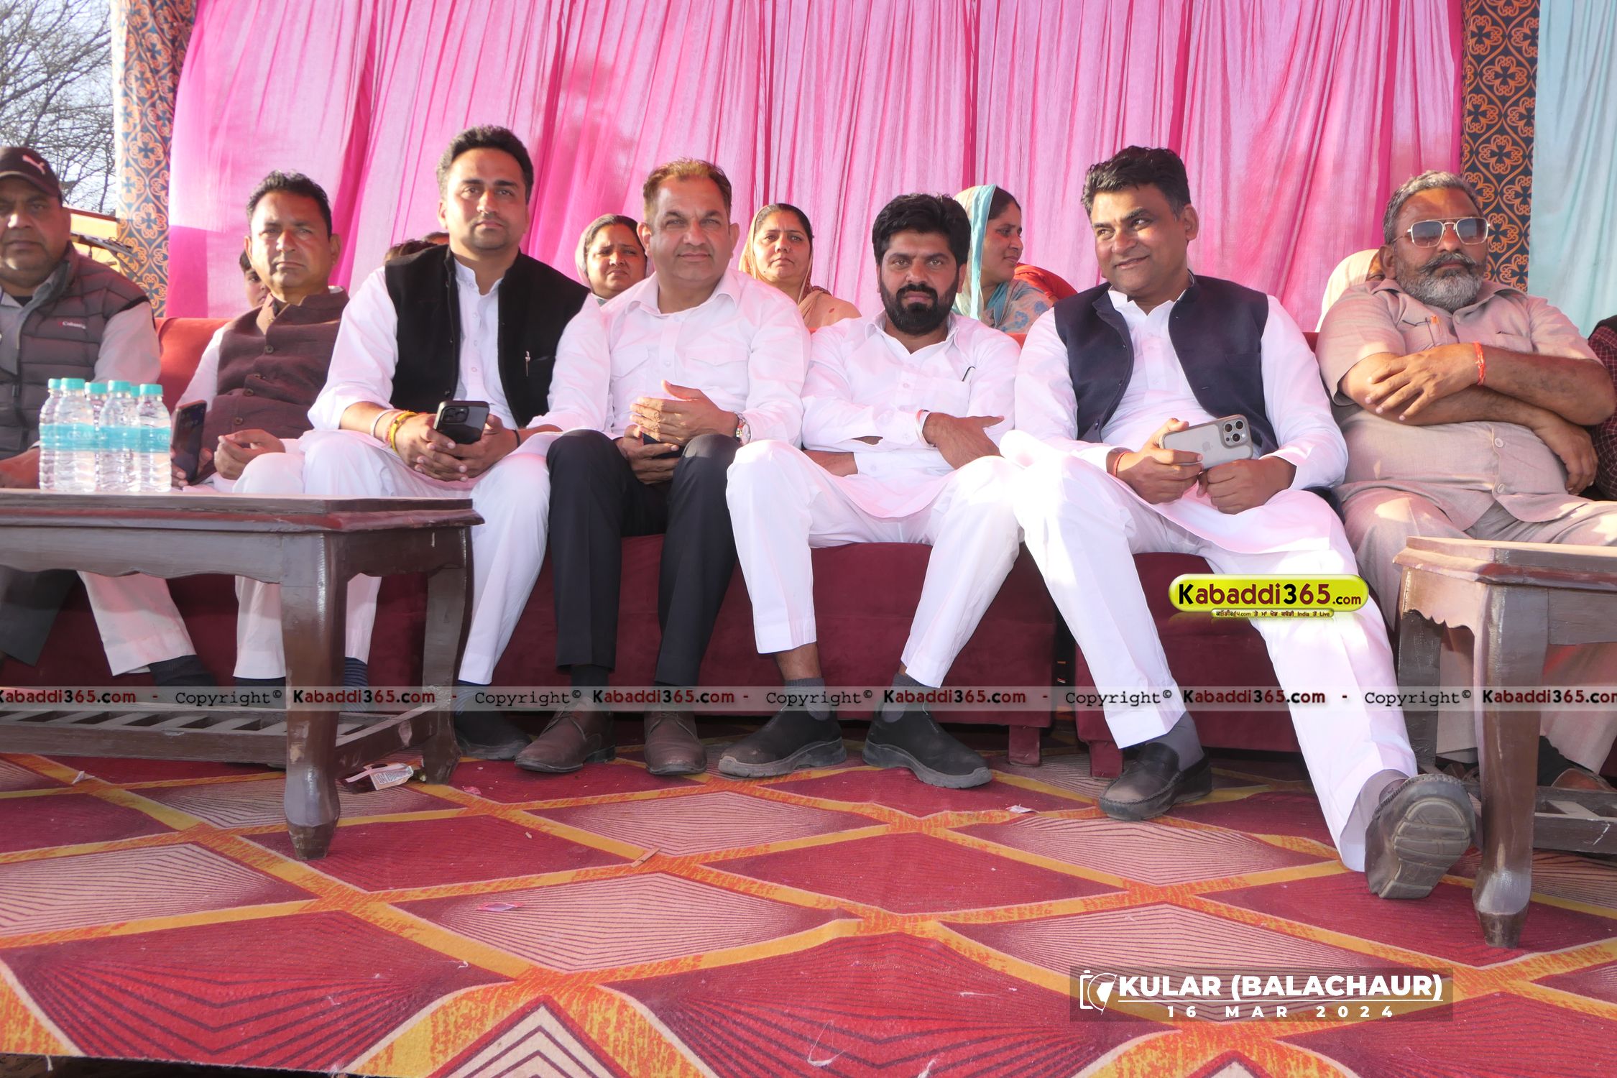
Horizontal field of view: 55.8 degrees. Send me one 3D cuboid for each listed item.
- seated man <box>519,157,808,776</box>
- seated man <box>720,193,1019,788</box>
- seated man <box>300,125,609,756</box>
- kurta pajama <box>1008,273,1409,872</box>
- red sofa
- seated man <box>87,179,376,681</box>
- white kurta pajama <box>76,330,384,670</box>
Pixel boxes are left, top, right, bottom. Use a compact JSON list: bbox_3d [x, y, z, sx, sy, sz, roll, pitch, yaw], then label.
[{"bbox_3d":[-0.261,-0.177,2.929,0.514,1.145,0.704,1,2,0],"label":"seated man"},{"bbox_3d":[0.138,-0.138,2.921,0.525,1.087,0.681,2,2,2],"label":"seated man"},{"bbox_3d":[-0.675,-0.222,2.999,0.563,1.209,0.663,1,2,0],"label":"seated man"},{"bbox_3d":[0.642,-0.030,2.587,0.620,0.879,1.196,2,2,11],"label":"kurta pajama"},{"bbox_3d":[-0.561,-0.046,3.288,2.099,0.847,0.797,2,2,3],"label":"red sofa"},{"bbox_3d":[-1.091,-0.186,3.056,0.490,1.112,0.652,2,2,3],"label":"seated man"},{"bbox_3d":[-1.070,-0.105,2.920,0.480,0.690,0.570,2,1,0],"label":"white kurta pajama"}]

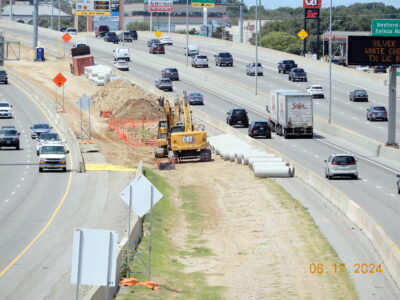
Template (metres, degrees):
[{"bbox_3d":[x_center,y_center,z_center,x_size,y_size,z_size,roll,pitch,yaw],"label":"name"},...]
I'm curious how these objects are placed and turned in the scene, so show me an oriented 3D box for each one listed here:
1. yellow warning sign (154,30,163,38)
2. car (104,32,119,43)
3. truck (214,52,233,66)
[{"bbox_3d":[-6.592,-18.589,556.000,1.330,1.330,0.050,0,2,-8],"label":"yellow warning sign"},{"bbox_3d":[-15.767,-19.659,612.357,1.950,1.750,4.900,0,4,-10],"label":"car"},{"bbox_3d":[3.783,-14.012,538.811,2.020,1.940,5.800,0,4,-7],"label":"truck"}]

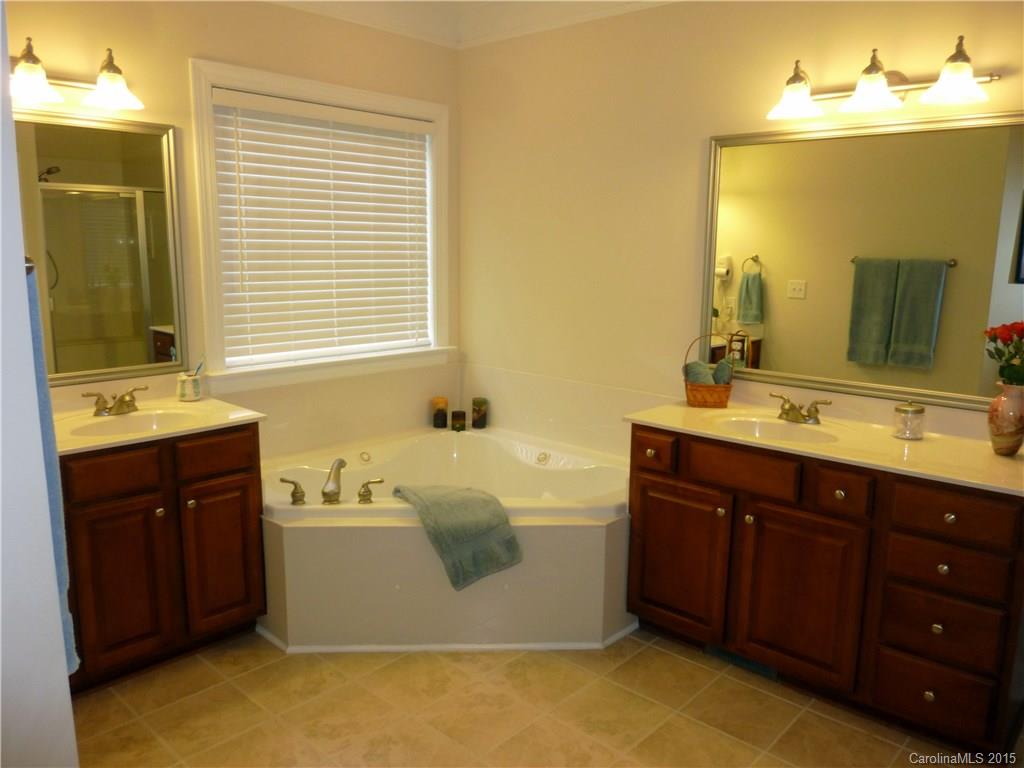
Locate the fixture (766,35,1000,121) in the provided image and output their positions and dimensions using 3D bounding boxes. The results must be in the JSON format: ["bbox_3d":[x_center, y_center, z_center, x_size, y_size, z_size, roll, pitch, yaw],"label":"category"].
[{"bbox_3d":[1.211,-0.997,2.446,0.690,0.200,0.210,9,13,42],"label":"fixture"}]

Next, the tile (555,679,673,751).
[{"bbox_3d":[0.326,1.071,2.406,0.300,0.012,0.300,10,13,42],"label":"tile"}]

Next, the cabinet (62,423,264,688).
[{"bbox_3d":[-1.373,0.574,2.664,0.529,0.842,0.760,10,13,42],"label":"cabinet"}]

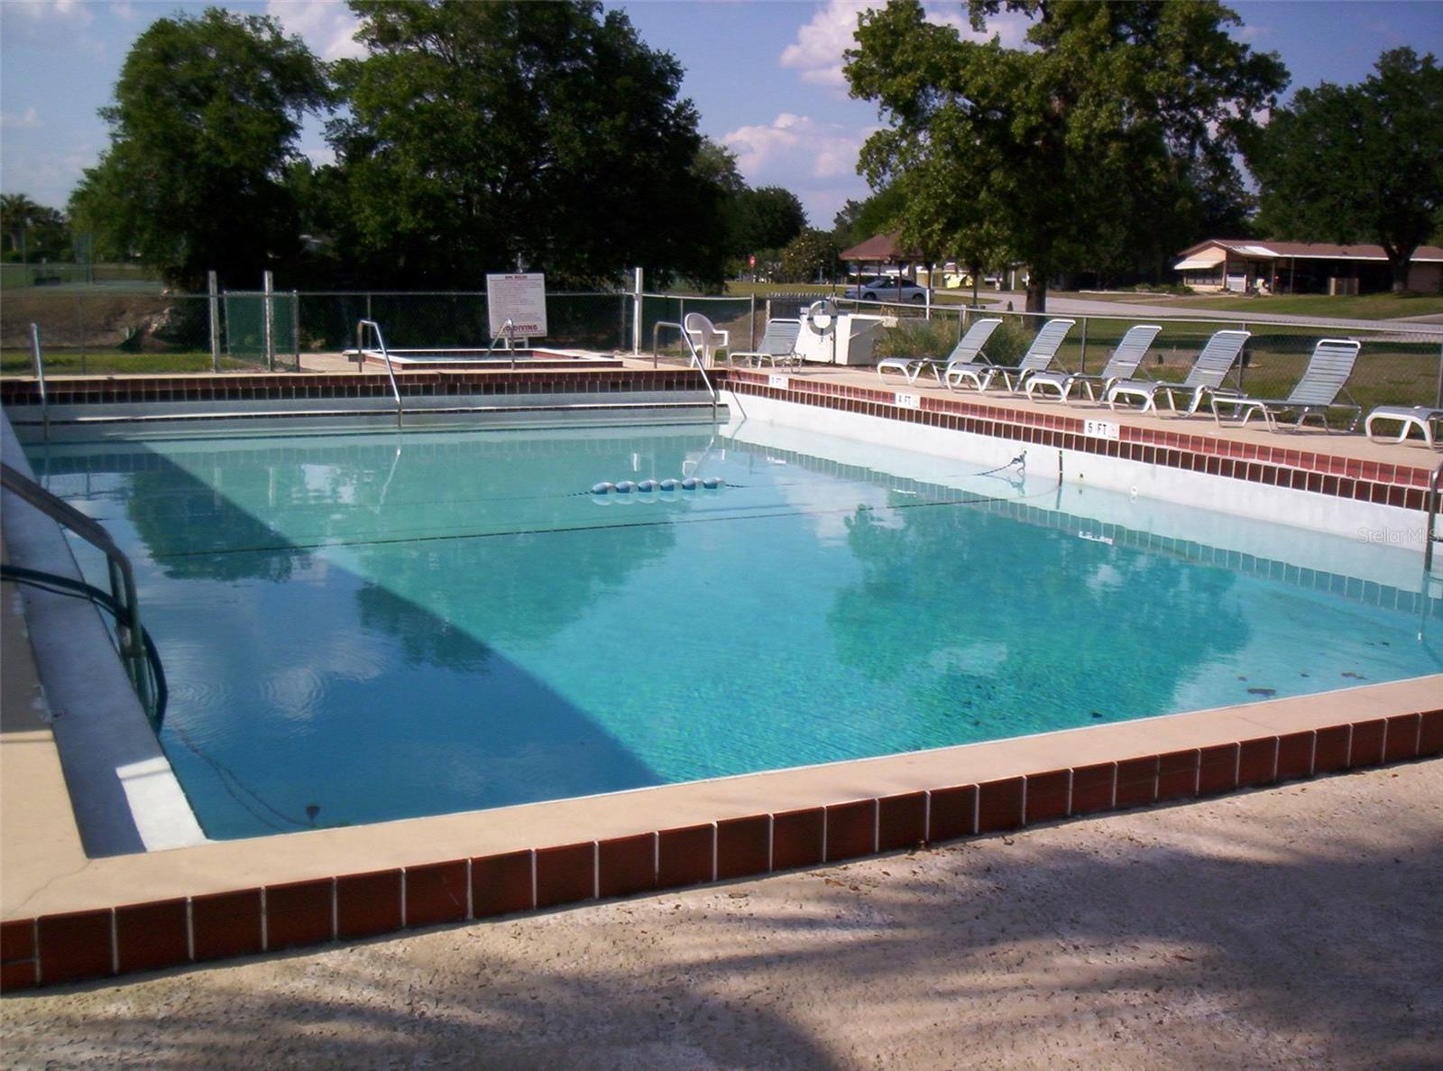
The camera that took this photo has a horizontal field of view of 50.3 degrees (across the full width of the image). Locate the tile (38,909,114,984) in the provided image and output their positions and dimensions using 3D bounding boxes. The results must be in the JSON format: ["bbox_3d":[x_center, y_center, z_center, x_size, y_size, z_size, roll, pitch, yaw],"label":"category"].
[{"bbox_3d":[-1.312,0.831,3.125,0.149,0.144,0.020,-3,10,-26],"label":"tile"}]

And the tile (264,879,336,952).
[{"bbox_3d":[-0.955,0.852,3.475,0.151,0.146,0.020,-4,11,-25],"label":"tile"}]

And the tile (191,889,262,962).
[{"bbox_3d":[-1.096,0.860,3.407,0.151,0.146,0.020,-4,11,-25],"label":"tile"}]

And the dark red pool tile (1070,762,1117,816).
[{"bbox_3d":[1.020,0.697,4.243,0.149,0.144,0.020,-3,10,-26],"label":"dark red pool tile"}]

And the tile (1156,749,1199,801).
[{"bbox_3d":[1.294,0.679,4.377,0.149,0.144,0.020,-3,10,-26],"label":"tile"}]

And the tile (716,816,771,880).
[{"bbox_3d":[0.052,0.798,3.951,0.151,0.146,0.020,-4,11,-25],"label":"tile"}]

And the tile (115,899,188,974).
[{"bbox_3d":[-1.222,0.855,3.302,0.150,0.146,0.018,-3,10,-25],"label":"tile"}]

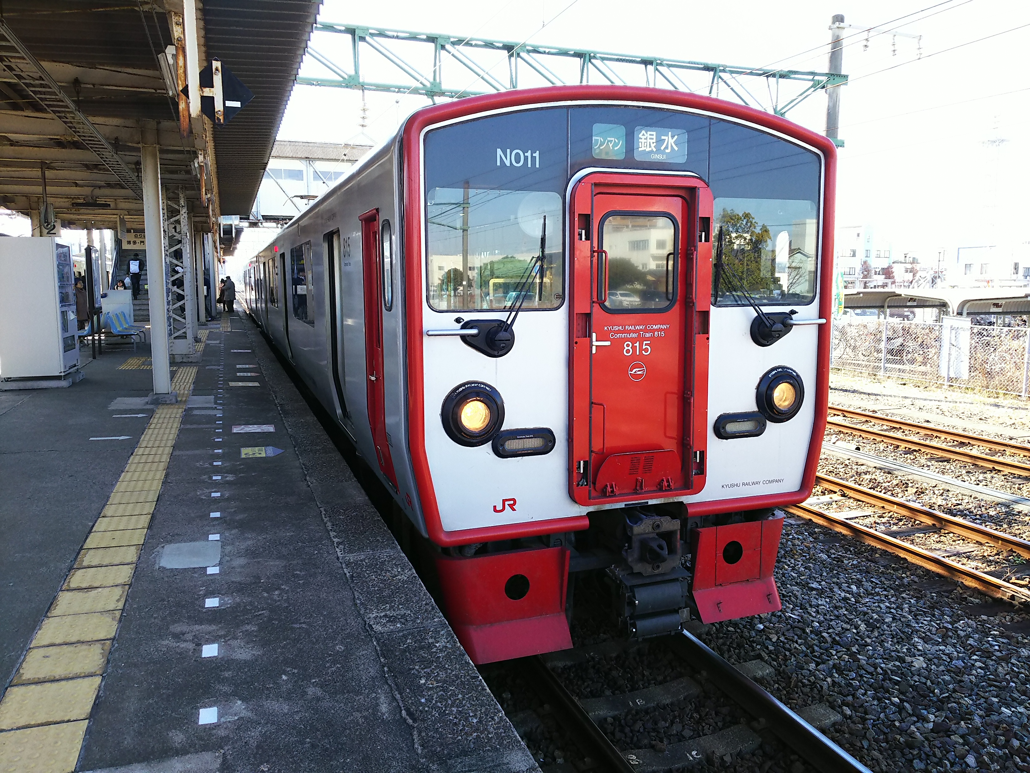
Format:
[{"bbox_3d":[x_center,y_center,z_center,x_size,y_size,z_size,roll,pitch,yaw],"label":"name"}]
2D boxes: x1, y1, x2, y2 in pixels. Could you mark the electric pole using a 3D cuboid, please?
[{"bbox_3d":[7.458,-4.195,18.274,0.320,8.800,0.320,-3,8,-20],"label":"electric pole"}]

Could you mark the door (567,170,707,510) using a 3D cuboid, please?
[{"bbox_3d":[0.762,-0.267,4.769,0.950,1.980,0.160,-3,8,-20],"label":"door"}]

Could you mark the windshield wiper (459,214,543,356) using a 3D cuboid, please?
[{"bbox_3d":[-0.068,-0.554,4.313,0.520,0.780,0.150,-3,8,-20],"label":"windshield wiper"}]

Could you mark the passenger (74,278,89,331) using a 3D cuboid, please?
[{"bbox_3d":[-10.185,-1.761,18.200,0.480,1.560,0.360,-3,8,-21],"label":"passenger"}]

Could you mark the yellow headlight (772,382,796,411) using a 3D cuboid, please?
[{"bbox_3d":[1.801,0.068,5.127,0.180,0.180,0.090,-3,8,-20],"label":"yellow headlight"}]

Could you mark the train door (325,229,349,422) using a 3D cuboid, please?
[{"bbox_3d":[-1.611,-0.503,7.098,0.130,1.800,1.200,-3,8,-20],"label":"train door"}]

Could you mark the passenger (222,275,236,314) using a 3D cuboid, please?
[{"bbox_3d":[-13.219,-4.264,35.800,0.550,1.670,0.420,-5,9,-30],"label":"passenger"}]

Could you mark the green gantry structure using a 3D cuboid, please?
[{"bbox_3d":[1.298,-6.297,15.853,13.400,1.100,0.500,-3,8,-19],"label":"green gantry structure"}]

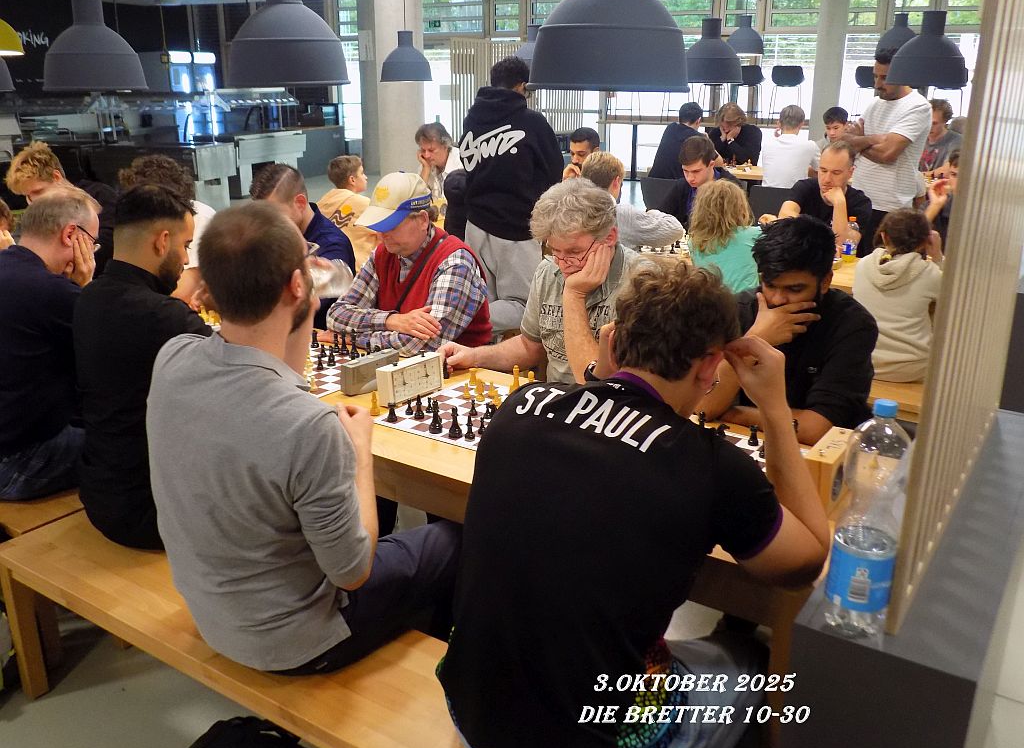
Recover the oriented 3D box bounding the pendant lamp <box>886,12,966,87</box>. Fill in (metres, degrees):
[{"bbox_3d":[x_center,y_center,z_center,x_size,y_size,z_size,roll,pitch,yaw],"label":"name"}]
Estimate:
[{"bbox_3d":[2.251,-1.745,4.771,0.400,0.370,0.400,12,22,32],"label":"pendant lamp"}]

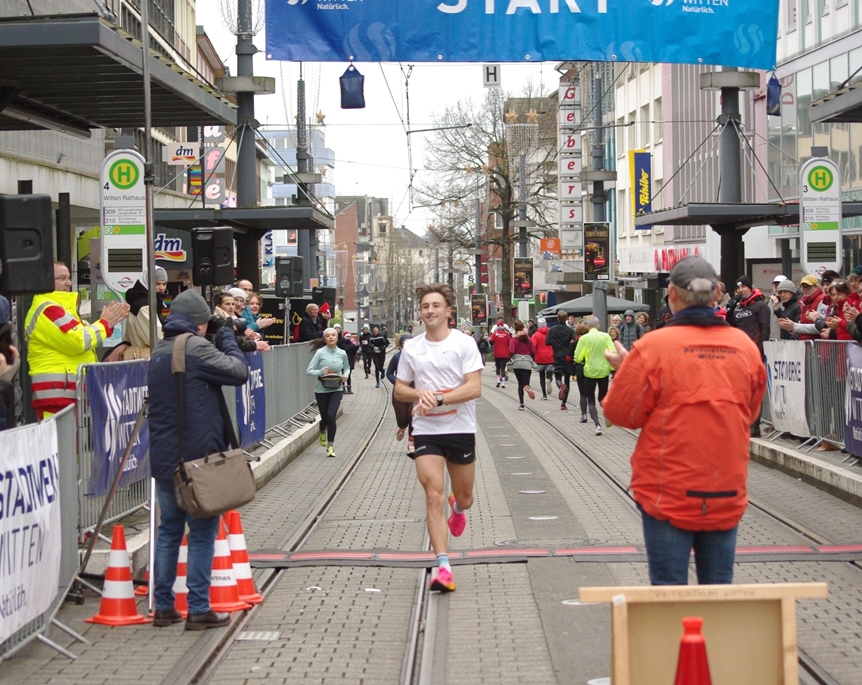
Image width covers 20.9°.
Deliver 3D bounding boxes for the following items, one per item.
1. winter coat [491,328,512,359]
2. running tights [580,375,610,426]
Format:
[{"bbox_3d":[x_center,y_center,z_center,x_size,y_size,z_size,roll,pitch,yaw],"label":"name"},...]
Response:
[{"bbox_3d":[1.771,0.025,59.500,0.550,0.750,0.350,-1,0,0],"label":"winter coat"},{"bbox_3d":[2.381,0.825,33.800,0.420,0.780,0.500,-1,0,0],"label":"running tights"}]

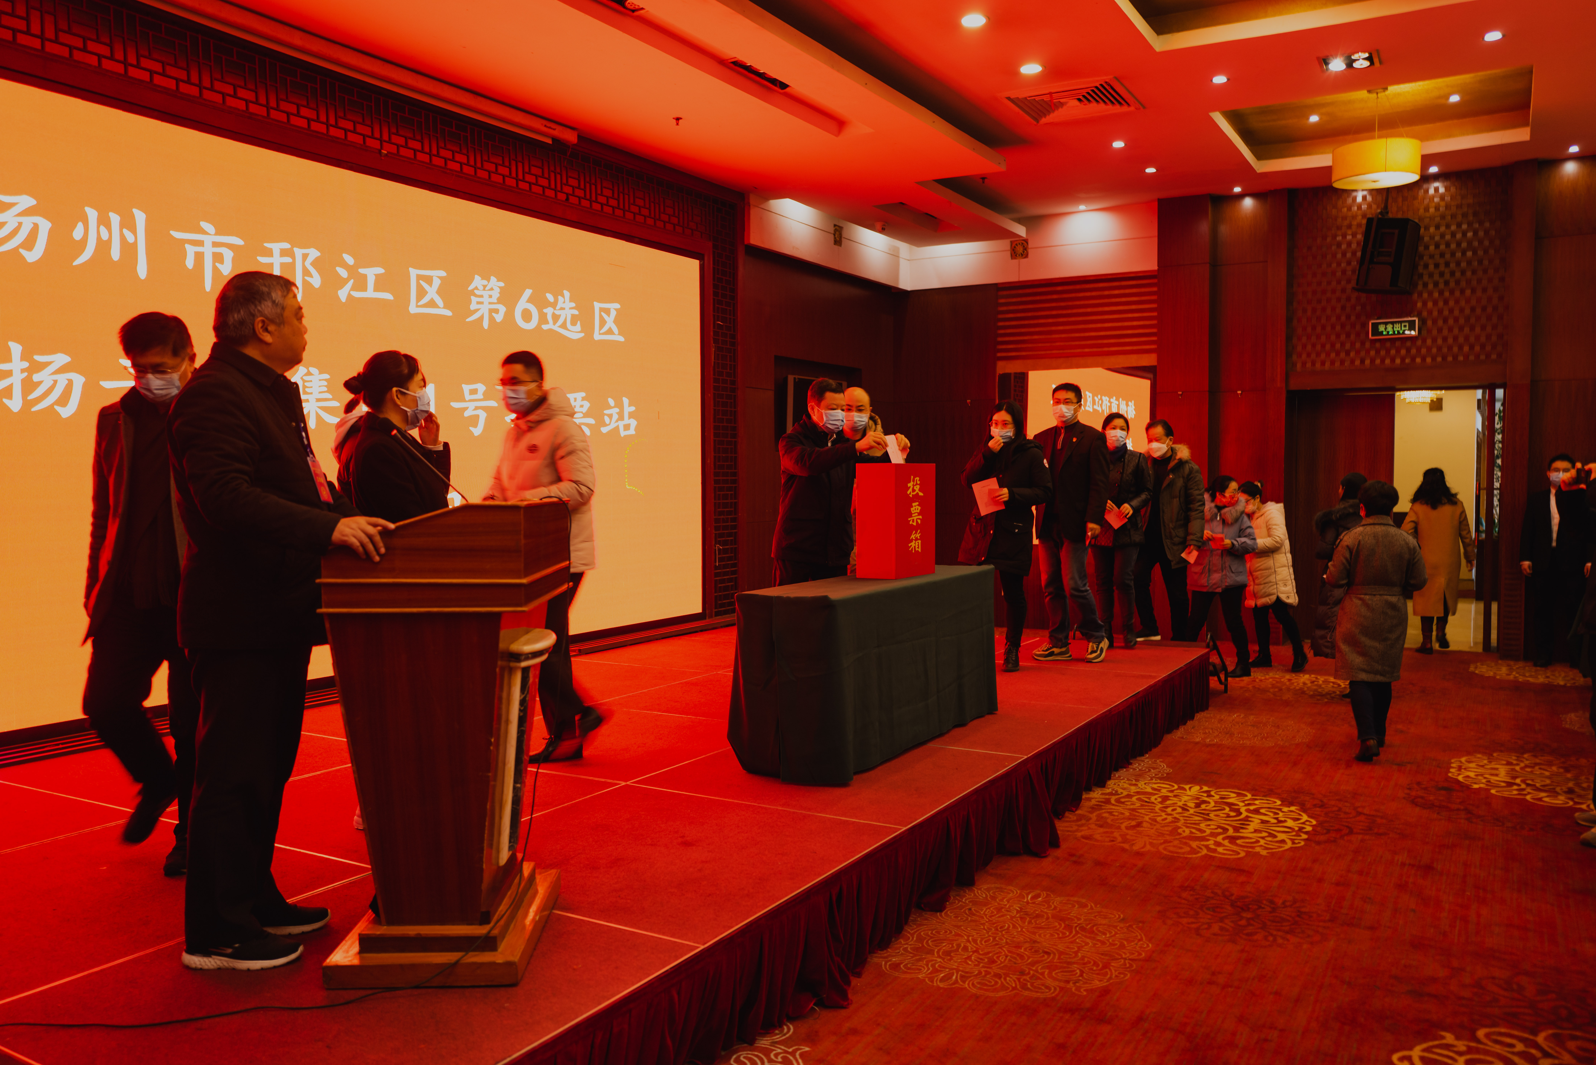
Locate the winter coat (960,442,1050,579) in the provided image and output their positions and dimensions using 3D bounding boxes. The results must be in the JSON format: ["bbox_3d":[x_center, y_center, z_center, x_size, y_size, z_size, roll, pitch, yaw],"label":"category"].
[{"bbox_3d":[1.274,-0.165,7.620,0.540,0.850,0.420,2,4,41],"label":"winter coat"}]

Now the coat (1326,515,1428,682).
[{"bbox_3d":[3.442,0.389,7.380,0.590,0.990,0.380,1,3,20],"label":"coat"}]

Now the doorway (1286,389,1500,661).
[{"bbox_3d":[5.410,-0.125,11.342,1.800,2.400,0.300,2,3,30],"label":"doorway"}]

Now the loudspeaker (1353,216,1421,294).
[{"bbox_3d":[5.236,-2.445,11.000,0.360,0.600,0.400,11,7,39],"label":"loudspeaker"}]

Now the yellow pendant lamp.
[{"bbox_3d":[4.413,-3.039,9.496,0.630,0.700,0.630,2,3,30],"label":"yellow pendant lamp"}]

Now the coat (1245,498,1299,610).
[{"bbox_3d":[3.858,0.178,10.150,0.430,0.870,0.430,0,3,-4],"label":"coat"}]

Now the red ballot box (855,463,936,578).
[{"bbox_3d":[0.458,-0.058,5.792,0.200,0.521,0.420,2,3,30],"label":"red ballot box"}]

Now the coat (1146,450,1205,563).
[{"bbox_3d":[2.692,-0.184,8.950,0.390,0.800,0.510,-3,4,-44],"label":"coat"}]

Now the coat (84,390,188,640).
[{"bbox_3d":[-1.987,-0.056,3.860,0.470,0.780,0.330,0,3,-5],"label":"coat"}]

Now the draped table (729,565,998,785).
[{"bbox_3d":[0.392,0.576,5.677,0.460,0.730,1.790,2,3,30],"label":"draped table"}]

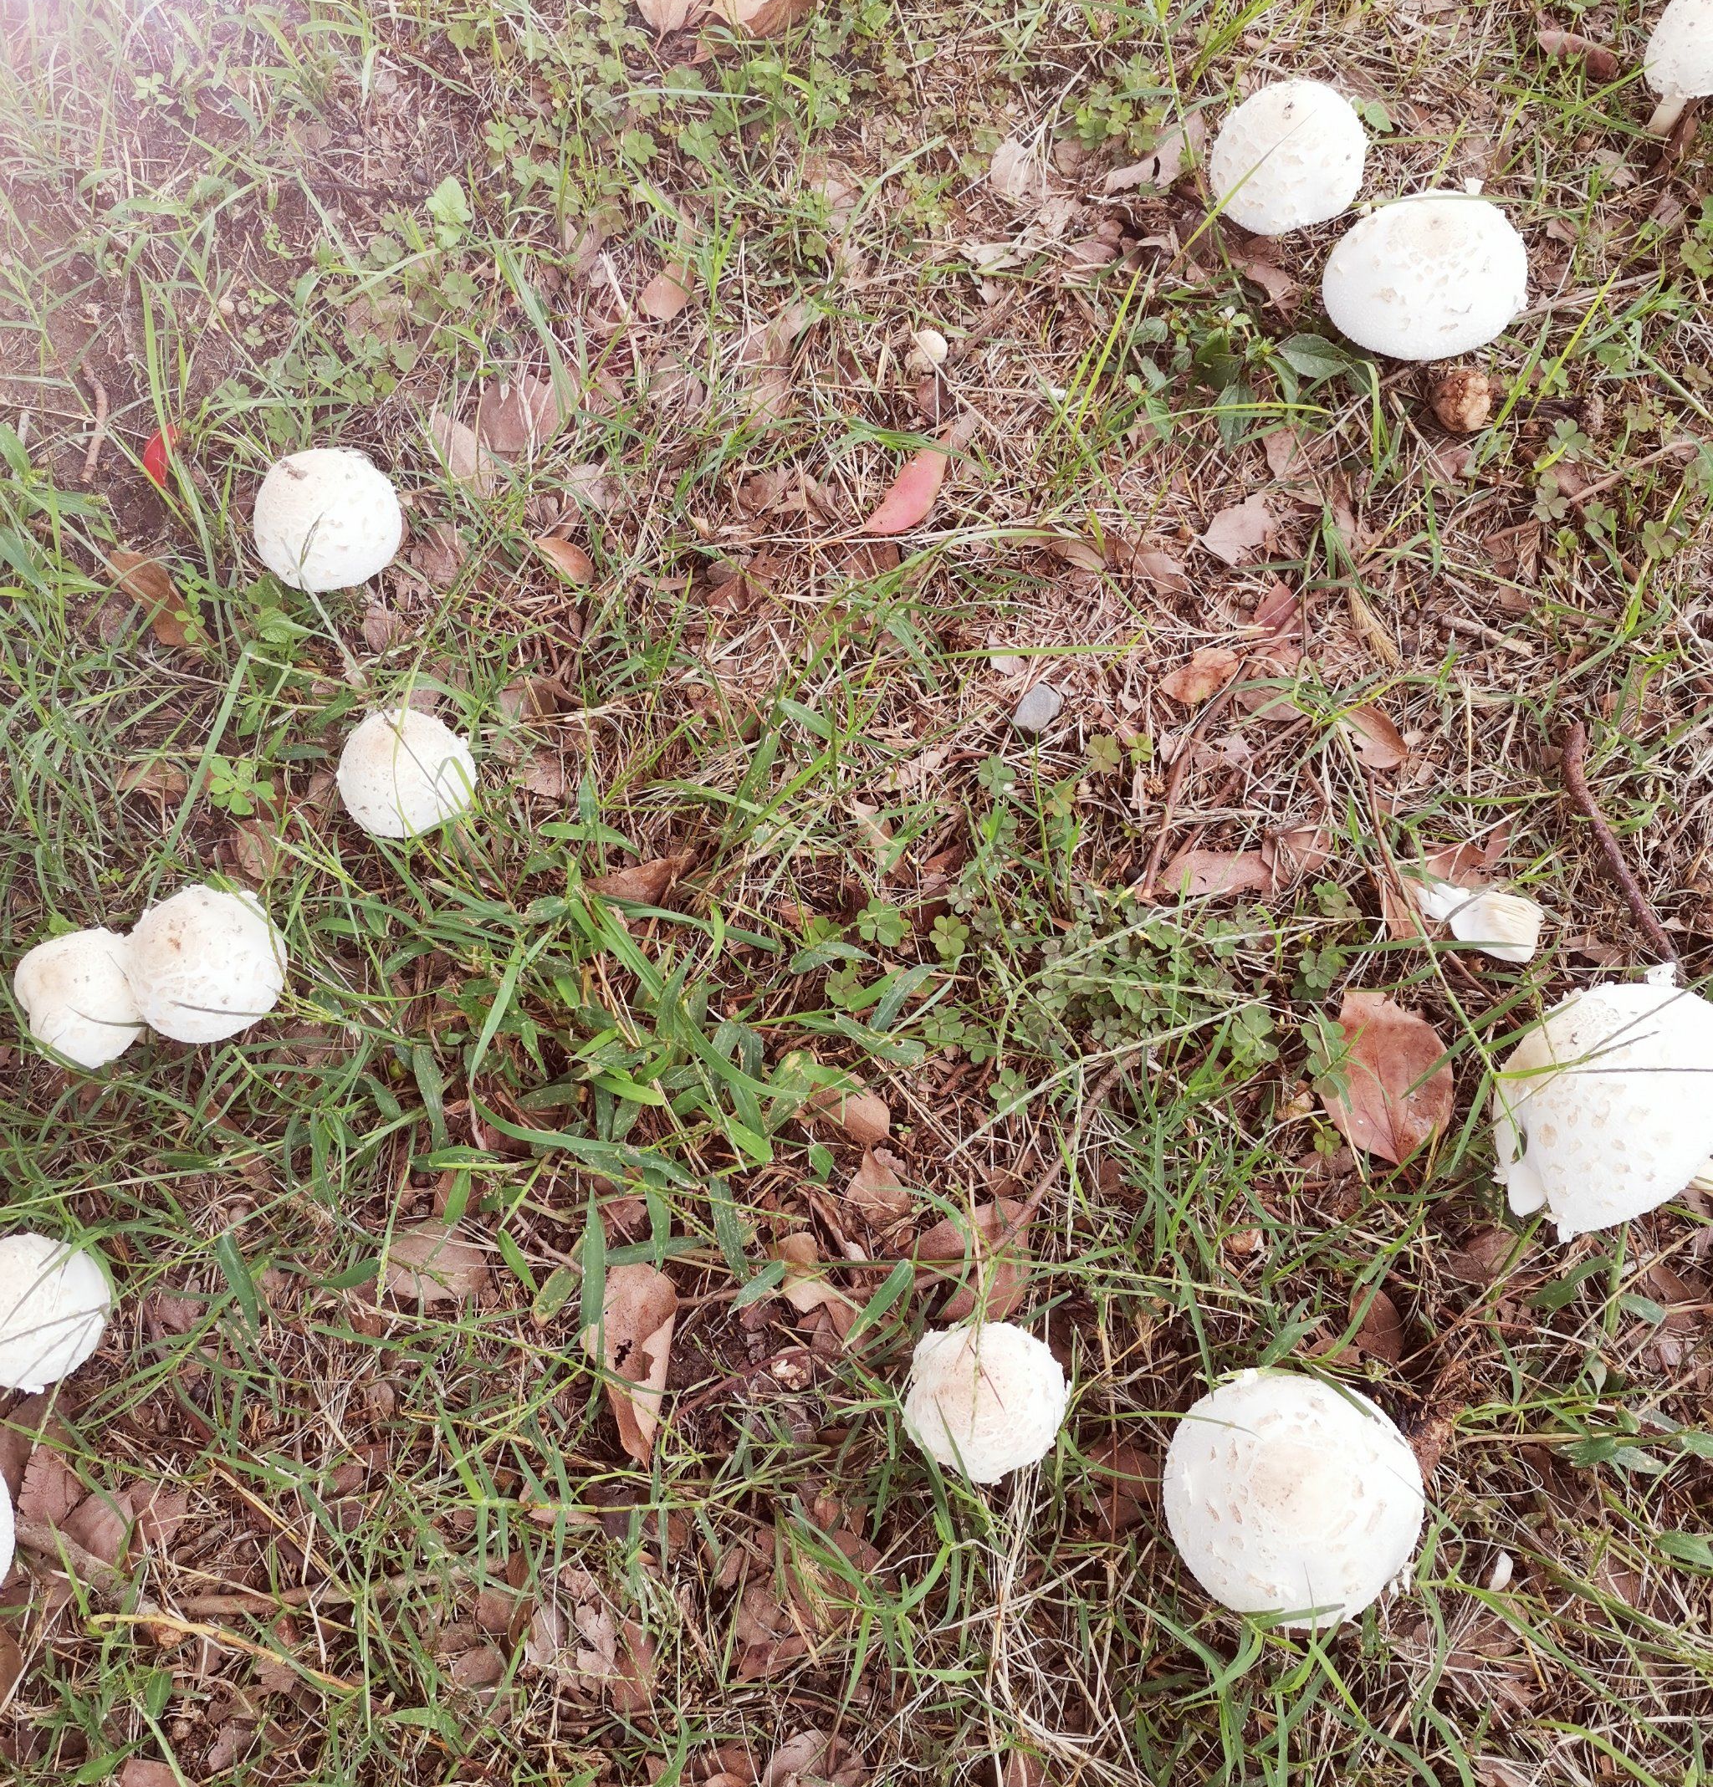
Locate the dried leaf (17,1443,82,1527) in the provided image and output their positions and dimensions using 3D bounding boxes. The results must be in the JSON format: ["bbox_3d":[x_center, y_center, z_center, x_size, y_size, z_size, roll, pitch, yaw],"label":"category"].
[{"bbox_3d":[-0.391,0.288,0.835,0.034,0.008,0.029,21,69,13],"label":"dried leaf"}]

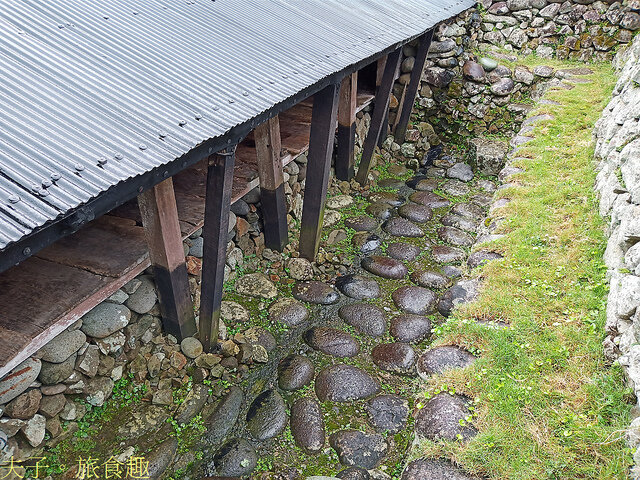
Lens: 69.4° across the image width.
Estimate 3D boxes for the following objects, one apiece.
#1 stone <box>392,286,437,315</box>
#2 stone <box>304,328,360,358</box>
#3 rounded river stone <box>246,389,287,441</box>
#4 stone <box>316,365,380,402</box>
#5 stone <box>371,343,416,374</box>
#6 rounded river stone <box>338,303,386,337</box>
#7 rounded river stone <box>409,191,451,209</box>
[{"bbox_3d":[0.549,0.347,2.676,0.251,0.116,0.215,6,31,11],"label":"stone"},{"bbox_3d":[0.064,0.522,2.378,0.301,0.116,0.163,15,33,23],"label":"stone"},{"bbox_3d":[-0.300,0.993,2.644,0.224,0.145,0.341,6,33,10],"label":"rounded river stone"},{"bbox_3d":[0.115,0.664,2.134,0.284,0.121,0.200,2,30,4],"label":"stone"},{"bbox_3d":[0.481,0.766,3.007,0.290,0.144,0.237,-2,32,-4],"label":"stone"},{"bbox_3d":[0.261,0.450,2.661,0.291,0.138,0.184,23,39,32],"label":"rounded river stone"},{"bbox_3d":[1.161,-0.417,4.897,0.444,0.179,0.272,16,36,24],"label":"rounded river stone"}]

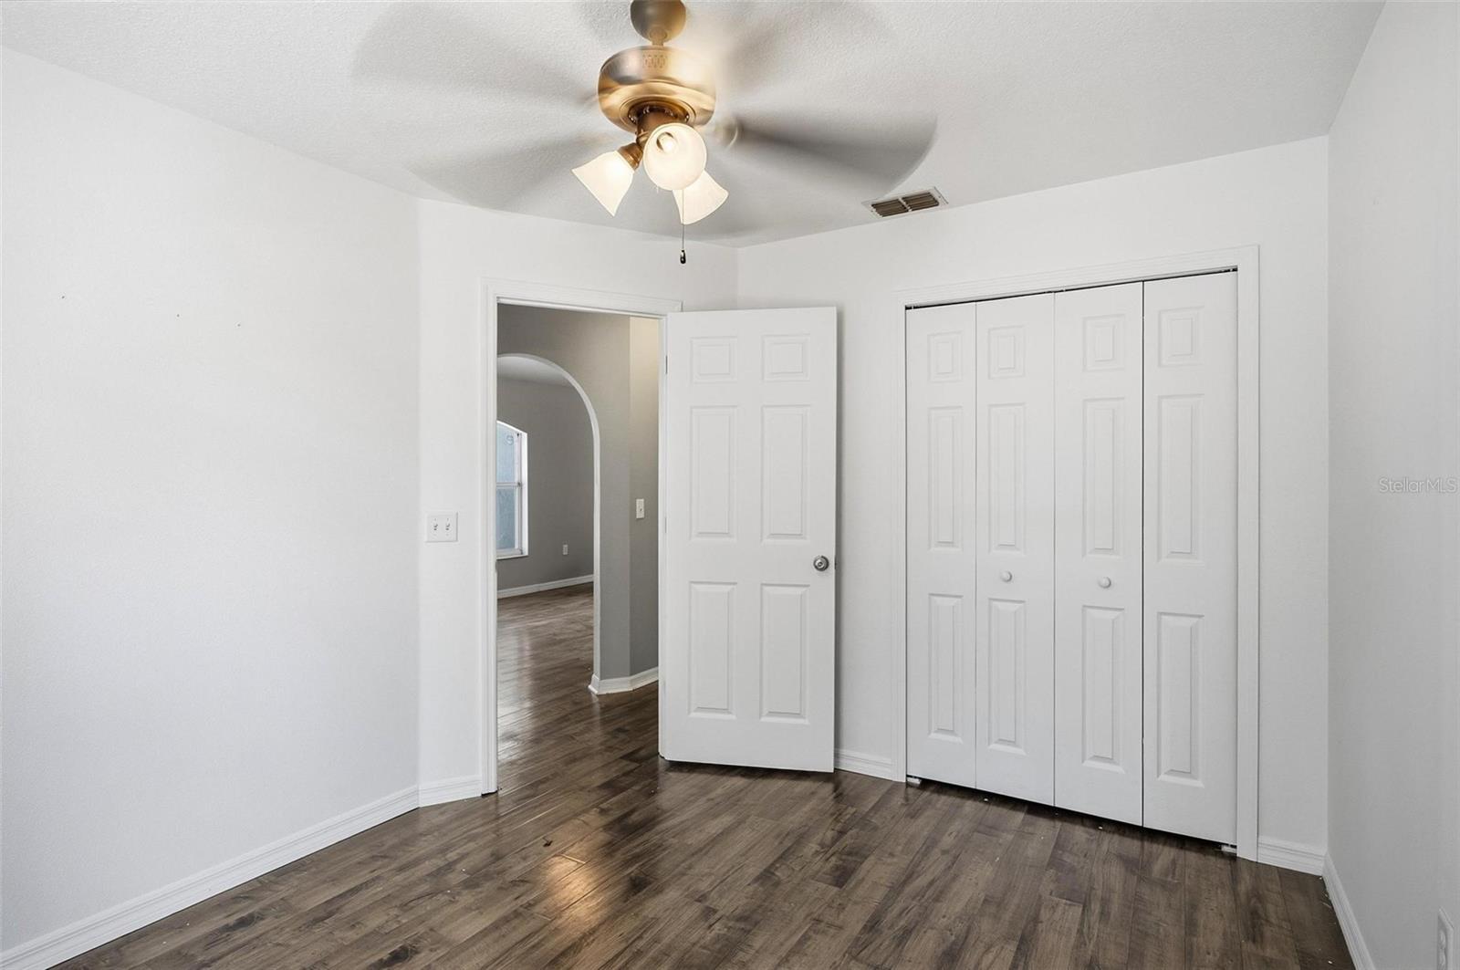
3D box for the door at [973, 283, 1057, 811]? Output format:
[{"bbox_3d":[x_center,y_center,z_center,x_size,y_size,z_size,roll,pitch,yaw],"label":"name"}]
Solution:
[{"bbox_3d":[1.150,0.253,2.935,0.292,2.001,0.035,0,0,31],"label":"door"}]

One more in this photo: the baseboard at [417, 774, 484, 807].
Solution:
[{"bbox_3d":[-1.142,1.248,2.977,0.236,0.083,0.014,0,0,-26],"label":"baseboard"}]

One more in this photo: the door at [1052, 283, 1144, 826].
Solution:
[{"bbox_3d":[1.401,0.254,2.781,0.292,2.001,0.035,0,0,31],"label":"door"}]

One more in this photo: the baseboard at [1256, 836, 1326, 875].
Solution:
[{"bbox_3d":[1.887,1.246,2.455,0.177,0.084,0.014,0,0,31],"label":"baseboard"}]

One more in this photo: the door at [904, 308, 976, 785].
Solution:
[{"bbox_3d":[0.899,0.253,3.088,0.292,2.001,0.035,0,0,31],"label":"door"}]

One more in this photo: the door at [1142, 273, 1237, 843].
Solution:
[{"bbox_3d":[1.651,0.255,2.628,0.292,2.001,0.035,0,0,31],"label":"door"}]

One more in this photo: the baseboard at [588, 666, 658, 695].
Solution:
[{"bbox_3d":[-0.647,1.235,4.628,0.447,0.086,0.221,0,0,-24],"label":"baseboard"}]

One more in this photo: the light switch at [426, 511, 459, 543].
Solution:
[{"bbox_3d":[-1.169,0.174,2.961,0.116,0.115,0.010,0,0,-26],"label":"light switch"}]

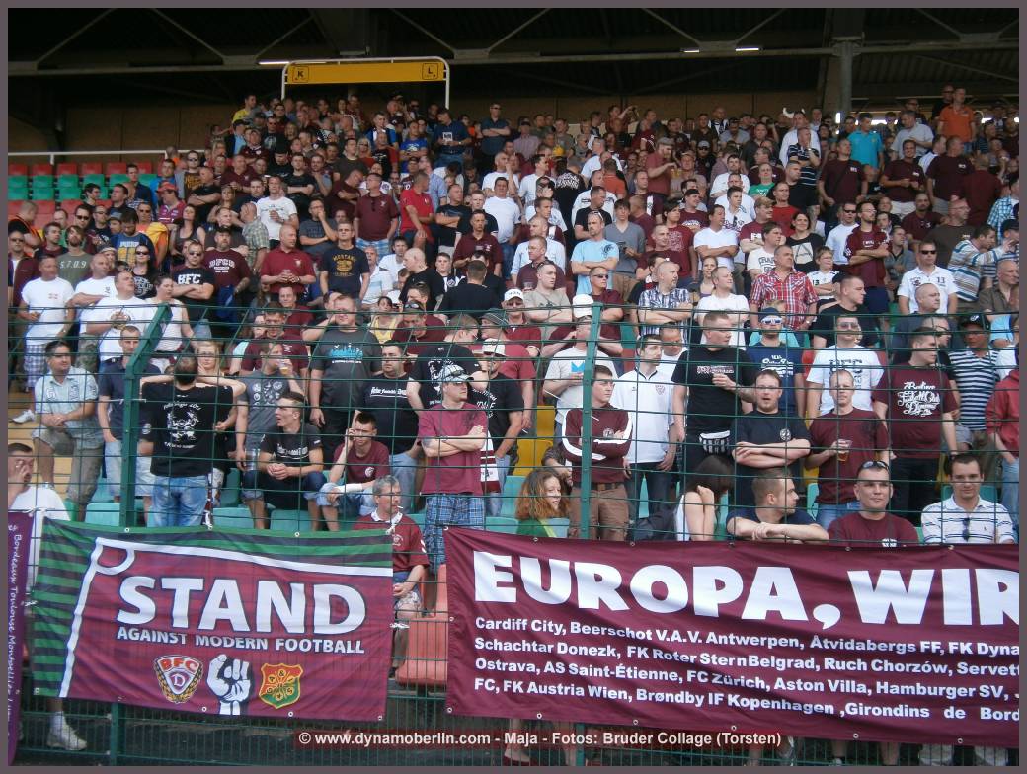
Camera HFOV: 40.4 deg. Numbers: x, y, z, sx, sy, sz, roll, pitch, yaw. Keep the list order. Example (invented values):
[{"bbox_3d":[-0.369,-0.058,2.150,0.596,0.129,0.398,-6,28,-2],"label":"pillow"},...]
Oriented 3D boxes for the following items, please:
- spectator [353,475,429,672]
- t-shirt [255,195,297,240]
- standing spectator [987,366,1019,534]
[{"bbox_3d":[-0.748,1.139,8.500,0.520,1.220,0.720,1,-4,5],"label":"spectator"},{"bbox_3d":[-2.827,-2.001,16.700,0.500,0.570,0.290,1,-4,14],"label":"t-shirt"},{"bbox_3d":[3.508,0.583,9.510,0.560,1.850,0.350,1,-3,13],"label":"standing spectator"}]

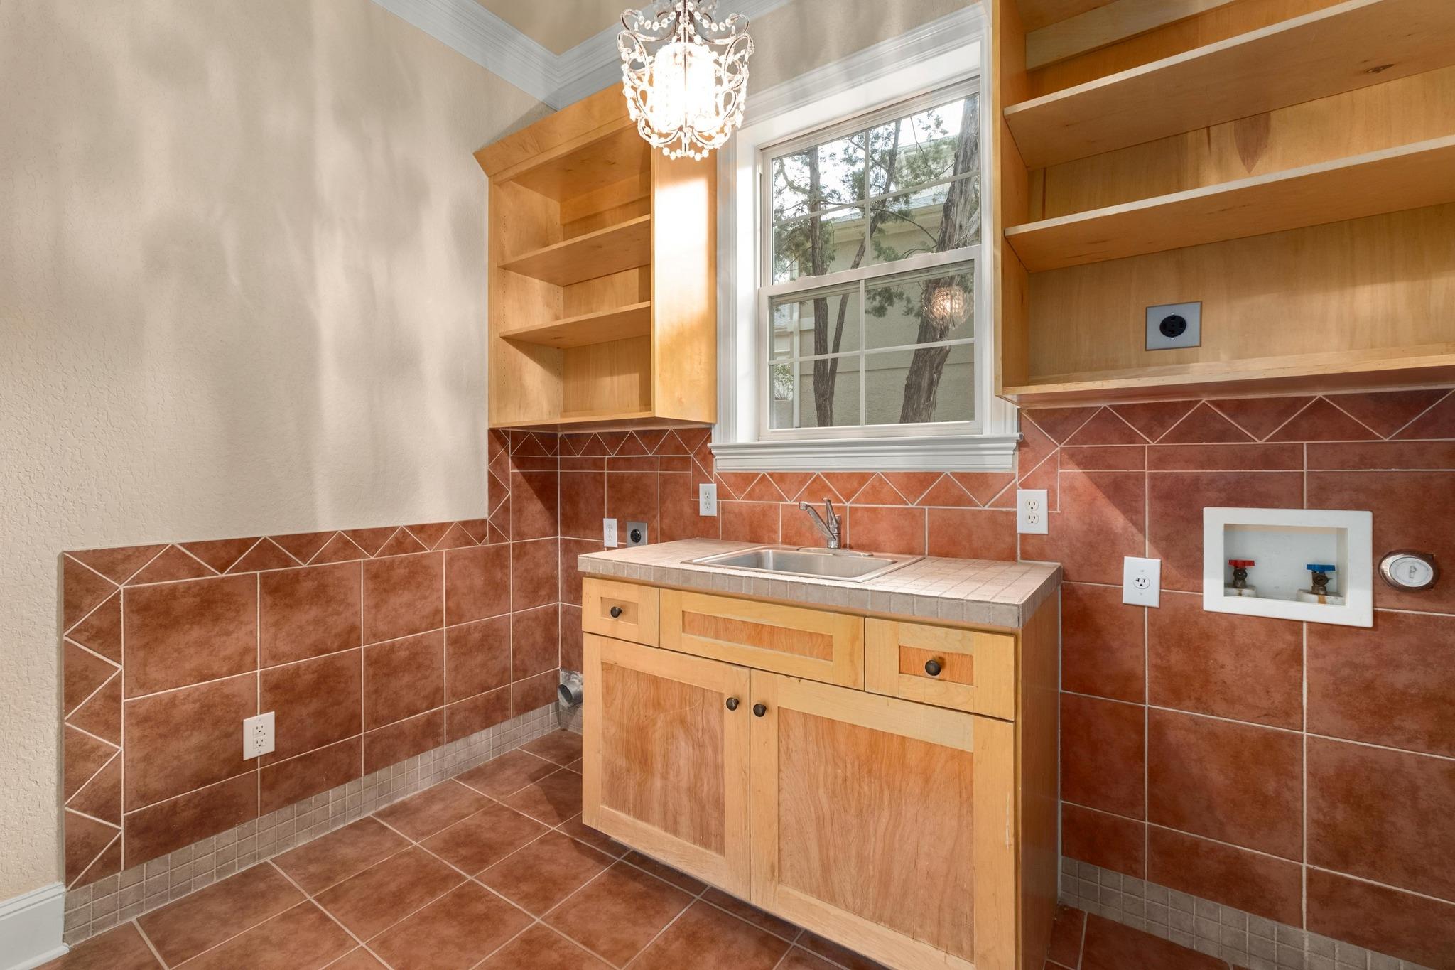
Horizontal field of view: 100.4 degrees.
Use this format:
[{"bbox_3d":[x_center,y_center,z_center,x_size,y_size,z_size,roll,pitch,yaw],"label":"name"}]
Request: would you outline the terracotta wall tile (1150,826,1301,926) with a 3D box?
[{"bbox_3d":[1.205,0.946,1.479,0.292,0.143,0.010,1,1,34],"label":"terracotta wall tile"}]

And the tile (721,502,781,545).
[{"bbox_3d":[0.085,0.138,2.226,0.254,0.143,0.010,1,1,34],"label":"tile"}]

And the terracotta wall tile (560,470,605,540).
[{"bbox_3d":[-0.650,0.098,2.735,0.294,0.302,0.010,1,1,34],"label":"terracotta wall tile"}]

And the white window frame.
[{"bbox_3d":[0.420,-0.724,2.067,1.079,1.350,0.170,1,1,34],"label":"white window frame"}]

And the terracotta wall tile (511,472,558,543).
[{"bbox_3d":[-0.853,0.098,2.697,0.010,0.297,0.255,1,1,34],"label":"terracotta wall tile"}]

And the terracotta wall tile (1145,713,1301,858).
[{"bbox_3d":[1.220,0.731,1.499,0.299,0.304,0.010,0,1,34],"label":"terracotta wall tile"}]

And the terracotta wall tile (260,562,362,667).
[{"bbox_3d":[-1.347,0.412,1.972,0.010,0.296,0.294,1,1,34],"label":"terracotta wall tile"}]

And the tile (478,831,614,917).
[{"bbox_3d":[-0.546,1.171,1.841,0.299,0.010,0.302,1,1,34],"label":"tile"}]

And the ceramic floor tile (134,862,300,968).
[{"bbox_3d":[-1.381,1.169,1.665,0.287,0.010,0.293,1,1,34],"label":"ceramic floor tile"}]

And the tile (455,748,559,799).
[{"bbox_3d":[-0.879,1.163,2.437,0.291,0.010,0.299,1,1,34],"label":"tile"}]

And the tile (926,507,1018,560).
[{"bbox_3d":[0.722,0.143,1.794,0.248,0.143,0.010,1,1,34],"label":"tile"}]

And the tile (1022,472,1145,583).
[{"bbox_3d":[0.960,0.115,1.649,0.299,0.302,0.010,1,1,34],"label":"tile"}]

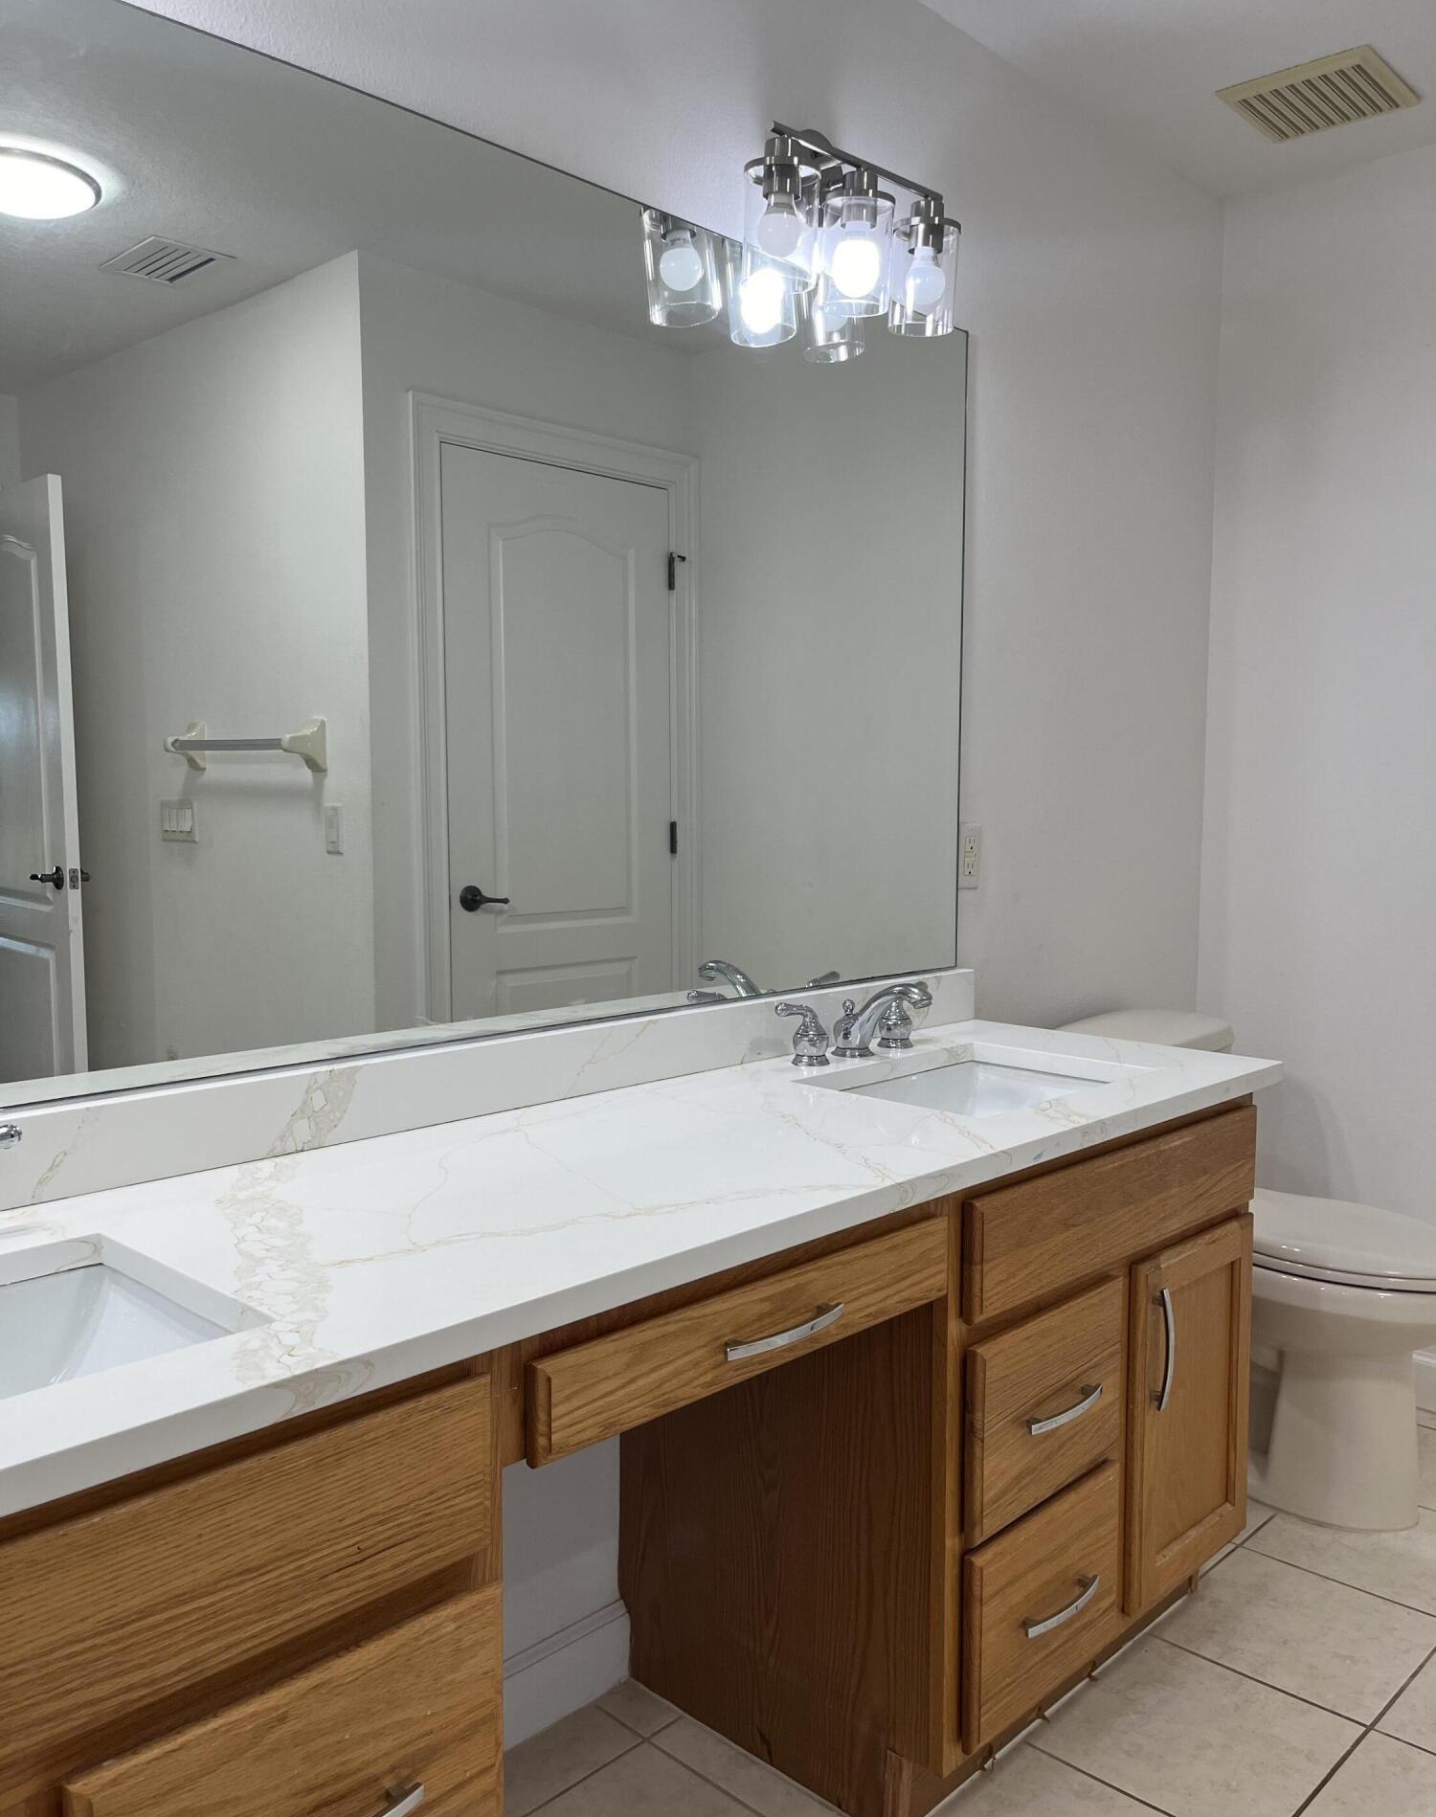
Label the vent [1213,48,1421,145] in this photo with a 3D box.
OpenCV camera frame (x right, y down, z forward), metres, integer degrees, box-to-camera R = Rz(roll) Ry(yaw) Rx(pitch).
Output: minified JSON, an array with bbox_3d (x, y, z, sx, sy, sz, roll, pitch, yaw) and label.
[{"bbox_3d":[1.064,-1.438,2.548,0.259,0.022,0.268,4,6,44],"label":"vent"}]

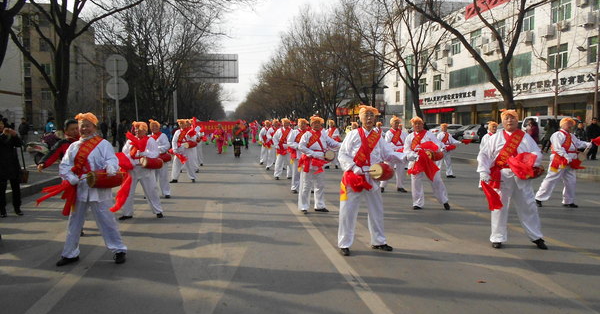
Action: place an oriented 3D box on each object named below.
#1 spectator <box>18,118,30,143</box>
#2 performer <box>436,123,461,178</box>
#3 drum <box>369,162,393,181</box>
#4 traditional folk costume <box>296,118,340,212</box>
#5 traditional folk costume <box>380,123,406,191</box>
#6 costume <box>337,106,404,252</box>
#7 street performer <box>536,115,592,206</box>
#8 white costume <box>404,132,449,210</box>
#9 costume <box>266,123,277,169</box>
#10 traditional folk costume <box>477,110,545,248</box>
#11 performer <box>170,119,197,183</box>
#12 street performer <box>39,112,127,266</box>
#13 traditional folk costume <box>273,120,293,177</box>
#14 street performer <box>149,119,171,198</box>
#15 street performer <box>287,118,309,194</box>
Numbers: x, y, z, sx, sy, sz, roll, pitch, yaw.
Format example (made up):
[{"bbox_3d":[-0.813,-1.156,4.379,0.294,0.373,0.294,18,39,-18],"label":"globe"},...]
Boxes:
[{"bbox_3d":[-13.711,-1.090,22.480,0.450,1.700,0.550,2,5,30],"label":"spectator"},{"bbox_3d":[4.397,-0.089,13.300,0.700,1.357,0.420,-1,4,-11],"label":"performer"},{"bbox_3d":[0.945,0.168,5.226,0.210,0.210,0.310,3,5,38],"label":"drum"},{"bbox_3d":[0.331,0.226,7.850,0.700,1.428,0.450,-1,4,-14],"label":"traditional folk costume"},{"bbox_3d":[2.095,0.050,10.100,0.620,1.445,0.450,-1,4,-11],"label":"traditional folk costume"},{"bbox_3d":[0.838,0.269,5.280,0.800,1.722,0.500,-1,4,-10],"label":"costume"},{"bbox_3d":[4.943,0.080,8.478,0.950,1.680,0.570,-1,4,-9],"label":"street performer"},{"bbox_3d":[2.354,0.192,8.386,0.800,1.410,0.550,1,4,12],"label":"white costume"},{"bbox_3d":[-0.964,-0.455,16.100,0.530,1.733,0.450,-2,4,-17],"label":"costume"},{"bbox_3d":[2.674,0.263,5.734,0.800,1.710,0.550,1,4,14],"label":"traditional folk costume"},{"bbox_3d":[-3.126,-0.047,12.200,0.680,1.448,0.450,-1,4,-6],"label":"performer"},{"bbox_3d":[-2.415,0.331,5.067,0.880,1.670,0.570,-1,4,-14],"label":"street performer"},{"bbox_3d":[-0.472,-0.225,12.700,0.560,1.719,0.450,-2,4,-17],"label":"traditional folk costume"},{"bbox_3d":[-2.953,0.032,9.427,0.620,1.640,0.500,0,4,3],"label":"street performer"},{"bbox_3d":[-0.011,-0.023,10.200,0.580,1.675,0.450,-2,4,-17],"label":"street performer"}]

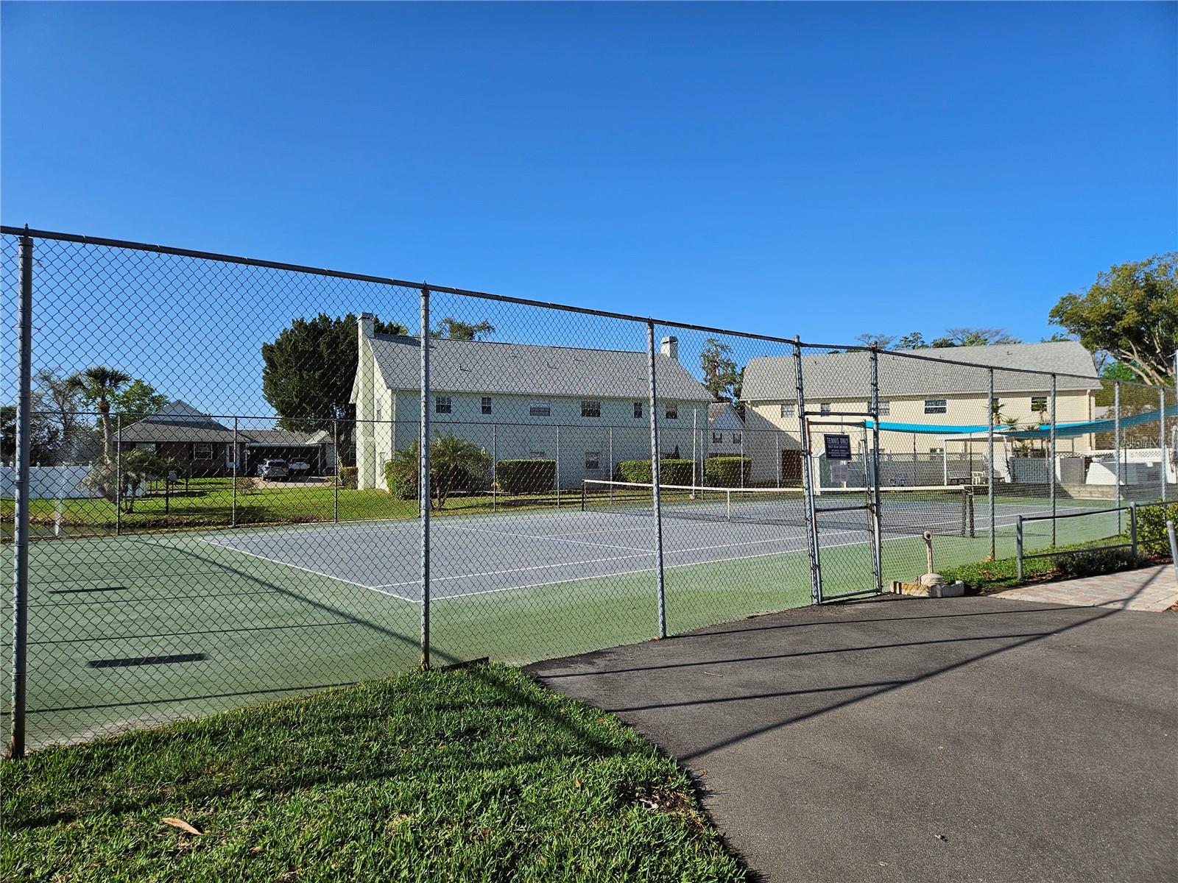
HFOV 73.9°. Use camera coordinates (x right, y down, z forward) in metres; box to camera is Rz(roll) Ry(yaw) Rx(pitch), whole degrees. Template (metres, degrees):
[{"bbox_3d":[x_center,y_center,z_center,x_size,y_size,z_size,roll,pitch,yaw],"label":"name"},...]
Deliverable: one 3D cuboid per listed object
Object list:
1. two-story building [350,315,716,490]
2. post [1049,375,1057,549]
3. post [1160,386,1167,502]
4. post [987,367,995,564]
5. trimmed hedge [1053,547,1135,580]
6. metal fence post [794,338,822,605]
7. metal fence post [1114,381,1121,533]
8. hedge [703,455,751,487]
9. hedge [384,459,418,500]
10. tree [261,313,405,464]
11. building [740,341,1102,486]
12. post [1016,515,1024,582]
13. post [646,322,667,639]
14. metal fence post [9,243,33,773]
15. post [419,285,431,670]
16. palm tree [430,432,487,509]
[{"bbox_3d":[-3.344,-2.127,49.896,21.900,9.820,9.200,0,-2,-30],"label":"two-story building"},{"bbox_3d":[8.362,0.335,14.090,0.070,3.081,0.070,2,-2,-39],"label":"post"},{"bbox_3d":[13.010,0.319,17.690,0.072,3.161,0.072,1,-2,-39],"label":"post"},{"bbox_3d":[6.463,0.369,12.550,0.065,3.050,0.065,1,-2,-39],"label":"post"},{"bbox_3d":[7.165,1.703,11.100,1.500,0.380,0.500,0,-2,-25],"label":"trimmed hedge"},{"bbox_3d":[2.526,0.341,9.085,0.080,3.102,0.080,-3,-2,-39],"label":"metal fence post"},{"bbox_3d":[10.614,0.323,15.700,0.065,3.050,0.065,1,-2,-39],"label":"metal fence post"},{"bbox_3d":[8.850,1.830,48.900,3.000,1.950,1.700,1,-2,-39],"label":"hedge"},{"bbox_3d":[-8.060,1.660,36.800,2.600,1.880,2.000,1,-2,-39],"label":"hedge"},{"bbox_3d":[-17.950,-3.000,55.000,10.100,12.000,9.800,1,-2,-39],"label":"tree"},{"bbox_3d":[22.246,-1.811,54.830,21.600,8.850,9.200,-1,-2,21],"label":"building"},{"bbox_3d":[5.784,1.438,10.500,0.065,0.880,0.065,1,-2,-39],"label":"post"},{"bbox_3d":[0.651,0.367,7.530,0.065,3.050,0.065,1,-2,-39],"label":"post"},{"bbox_3d":[-3.288,0.302,4.540,0.075,3.030,0.075,1,-2,-39],"label":"metal fence post"},{"bbox_3d":[-1.306,0.276,6.240,0.066,3.072,0.066,1,-2,-39],"label":"post"},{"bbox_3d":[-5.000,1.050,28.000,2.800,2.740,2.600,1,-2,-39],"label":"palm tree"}]

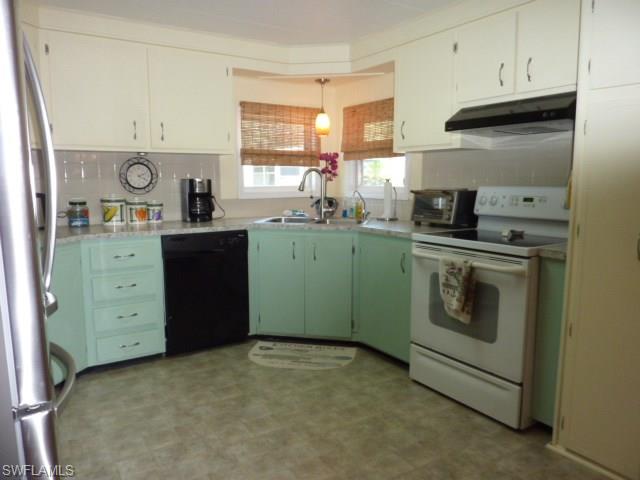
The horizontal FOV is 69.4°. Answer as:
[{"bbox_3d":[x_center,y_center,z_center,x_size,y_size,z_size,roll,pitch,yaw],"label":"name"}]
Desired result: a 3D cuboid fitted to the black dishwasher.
[{"bbox_3d":[-0.936,0.336,3.470,0.603,0.843,0.605,-5,8,-33],"label":"black dishwasher"}]

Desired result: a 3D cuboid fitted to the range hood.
[{"bbox_3d":[1.142,-0.696,2.577,0.418,0.144,0.758,-5,8,-33],"label":"range hood"}]

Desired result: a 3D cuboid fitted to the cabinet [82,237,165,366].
[{"bbox_3d":[-1.391,0.364,3.177,0.471,0.828,0.610,-5,8,-33],"label":"cabinet"}]

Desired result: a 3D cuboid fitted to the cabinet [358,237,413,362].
[{"bbox_3d":[0.672,0.363,3.195,0.610,0.828,0.532,-5,8,-33],"label":"cabinet"}]

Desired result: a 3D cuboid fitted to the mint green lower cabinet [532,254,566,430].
[{"bbox_3d":[1.296,0.473,2.309,0.590,0.828,0.120,-5,8,-33],"label":"mint green lower cabinet"}]

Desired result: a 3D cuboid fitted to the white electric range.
[{"bbox_3d":[1.019,0.298,2.633,0.676,1.185,0.757,-5,8,-33],"label":"white electric range"}]

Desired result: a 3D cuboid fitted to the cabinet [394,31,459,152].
[{"bbox_3d":[0.816,-0.965,3.153,0.292,0.724,0.589,-5,8,-33],"label":"cabinet"}]

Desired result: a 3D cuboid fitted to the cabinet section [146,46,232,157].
[{"bbox_3d":[-1.006,-1.012,3.477,0.601,0.732,0.320,-5,8,-32],"label":"cabinet section"}]

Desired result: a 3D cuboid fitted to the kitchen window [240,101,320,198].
[{"bbox_3d":[-0.333,-0.786,4.147,0.828,0.821,0.100,-5,8,-33],"label":"kitchen window"}]

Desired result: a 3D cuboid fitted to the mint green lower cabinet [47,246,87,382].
[{"bbox_3d":[-1.747,0.427,2.665,0.580,0.828,0.400,1,7,11],"label":"mint green lower cabinet"}]

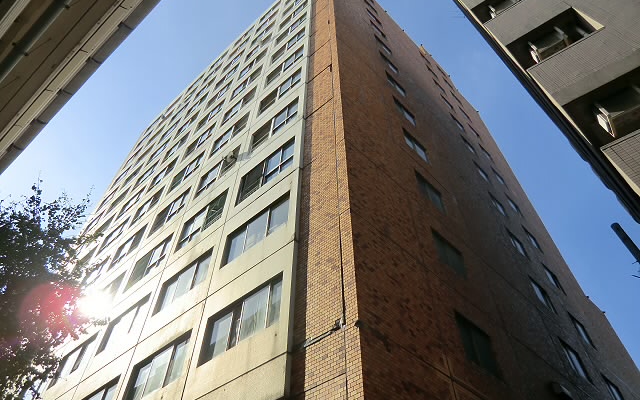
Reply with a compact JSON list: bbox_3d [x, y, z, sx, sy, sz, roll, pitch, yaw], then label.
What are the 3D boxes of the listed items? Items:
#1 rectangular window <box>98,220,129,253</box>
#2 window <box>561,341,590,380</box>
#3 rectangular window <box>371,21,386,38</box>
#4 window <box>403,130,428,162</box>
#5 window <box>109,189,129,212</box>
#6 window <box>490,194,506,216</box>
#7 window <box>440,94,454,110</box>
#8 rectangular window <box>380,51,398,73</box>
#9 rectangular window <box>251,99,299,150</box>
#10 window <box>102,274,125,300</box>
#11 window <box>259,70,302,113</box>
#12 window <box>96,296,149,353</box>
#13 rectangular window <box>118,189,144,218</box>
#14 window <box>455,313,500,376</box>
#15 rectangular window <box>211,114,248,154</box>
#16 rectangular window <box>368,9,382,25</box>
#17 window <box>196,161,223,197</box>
[{"bbox_3d":[-10.840,1.983,23.421,2.360,1.450,0.200,-35,-60,24],"label":"rectangular window"},{"bbox_3d":[8.758,5.534,15.455,1.380,1.150,0.180,37,-60,-25],"label":"window"},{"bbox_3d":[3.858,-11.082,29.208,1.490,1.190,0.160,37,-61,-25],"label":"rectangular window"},{"bbox_3d":[3.780,-1.954,17.473,1.510,1.342,0.160,37,-60,-26],"label":"window"},{"bbox_3d":[-13.136,0.107,29.112,2.312,1.421,0.150,-35,-60,24],"label":"window"},{"bbox_3d":[8.835,0.330,22.095,1.259,1.137,0.150,37,-61,-25],"label":"window"},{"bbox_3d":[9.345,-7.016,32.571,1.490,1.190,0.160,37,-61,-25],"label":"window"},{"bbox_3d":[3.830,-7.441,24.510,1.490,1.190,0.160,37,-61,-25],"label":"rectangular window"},{"bbox_3d":[-1.619,-2.661,16.232,2.312,1.421,0.150,-35,-60,24],"label":"rectangular window"},{"bbox_3d":[-8.910,4.146,18.430,2.559,1.564,0.200,-35,-59,24],"label":"window"},{"bbox_3d":[-1.618,-4.384,18.349,2.400,1.470,0.200,-35,-60,24],"label":"window"},{"bbox_3d":[-6.483,4.220,14.848,2.559,1.328,0.200,-35,-59,24],"label":"window"},{"bbox_3d":[-10.836,0.267,25.618,2.312,1.421,0.150,-35,-60,24],"label":"rectangular window"},{"bbox_3d":[3.562,3.368,10.006,1.300,1.191,0.150,37,-61,-25],"label":"window"},{"bbox_3d":[-4.071,-2.919,20.436,2.559,1.475,0.200,-35,-59,24],"label":"rectangular window"},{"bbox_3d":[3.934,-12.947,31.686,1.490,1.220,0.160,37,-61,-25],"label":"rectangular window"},{"bbox_3d":[-4.586,-0.809,18.512,1.340,1.430,0.160,-35,-60,24],"label":"window"}]

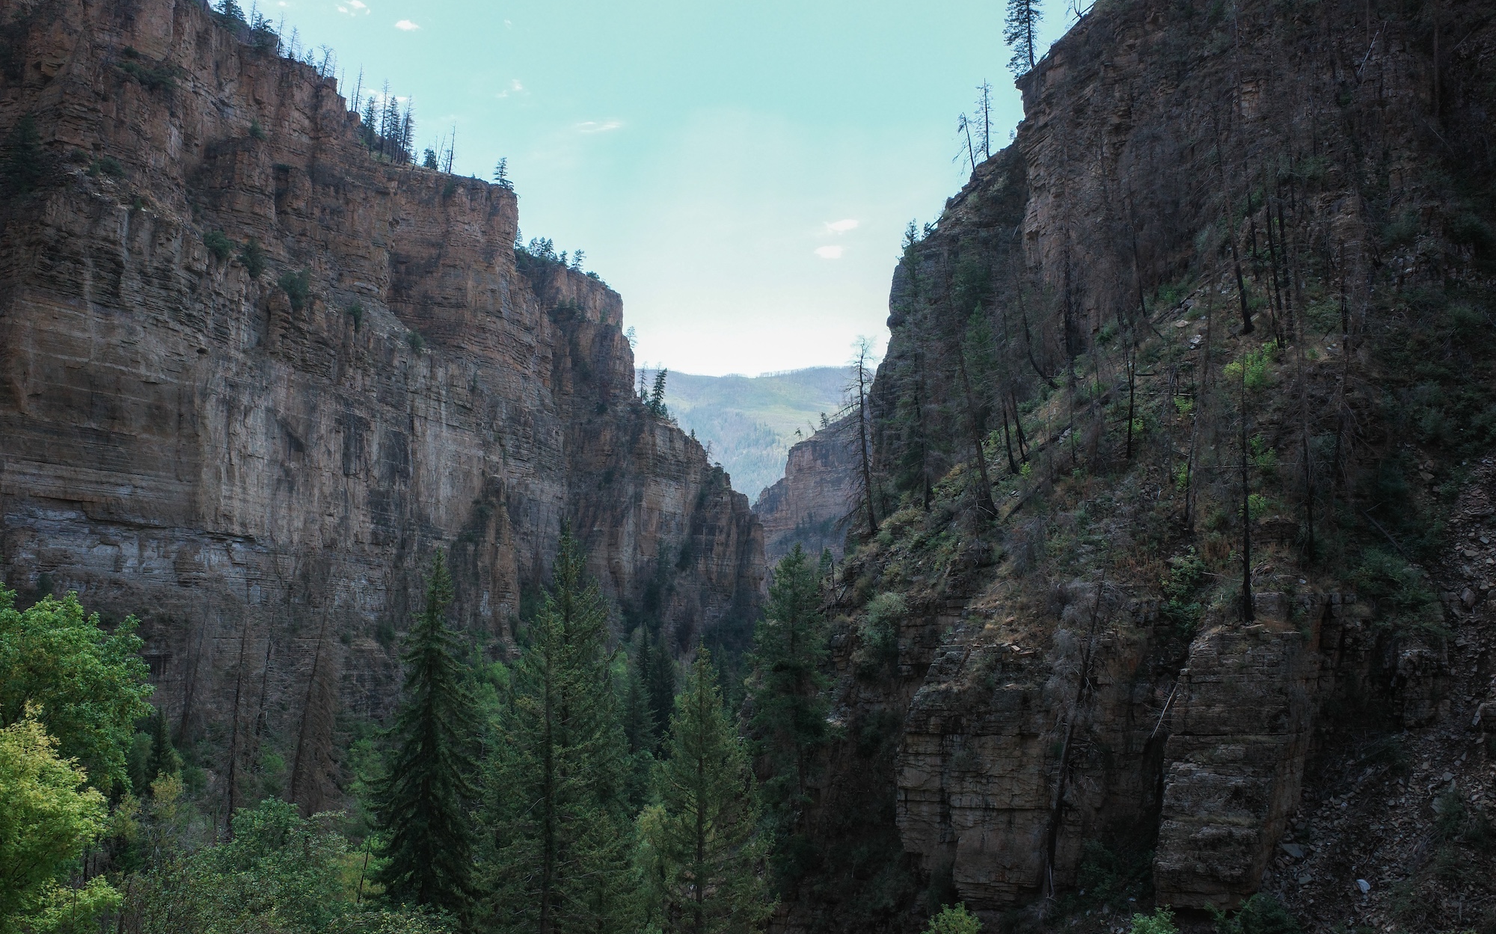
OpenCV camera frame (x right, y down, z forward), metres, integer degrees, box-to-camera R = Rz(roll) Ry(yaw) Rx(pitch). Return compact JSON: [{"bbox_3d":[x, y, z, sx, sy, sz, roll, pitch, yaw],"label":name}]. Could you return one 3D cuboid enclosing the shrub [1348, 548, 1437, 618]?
[{"bbox_3d":[34.380,6.130,62.000,4.530,3.590,3.400,-4,-9,29],"label":"shrub"}]

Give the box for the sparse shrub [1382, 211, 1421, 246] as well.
[{"bbox_3d":[46.050,-16.850,82.000,2.480,2.440,2.350,-5,-9,30],"label":"sparse shrub"}]

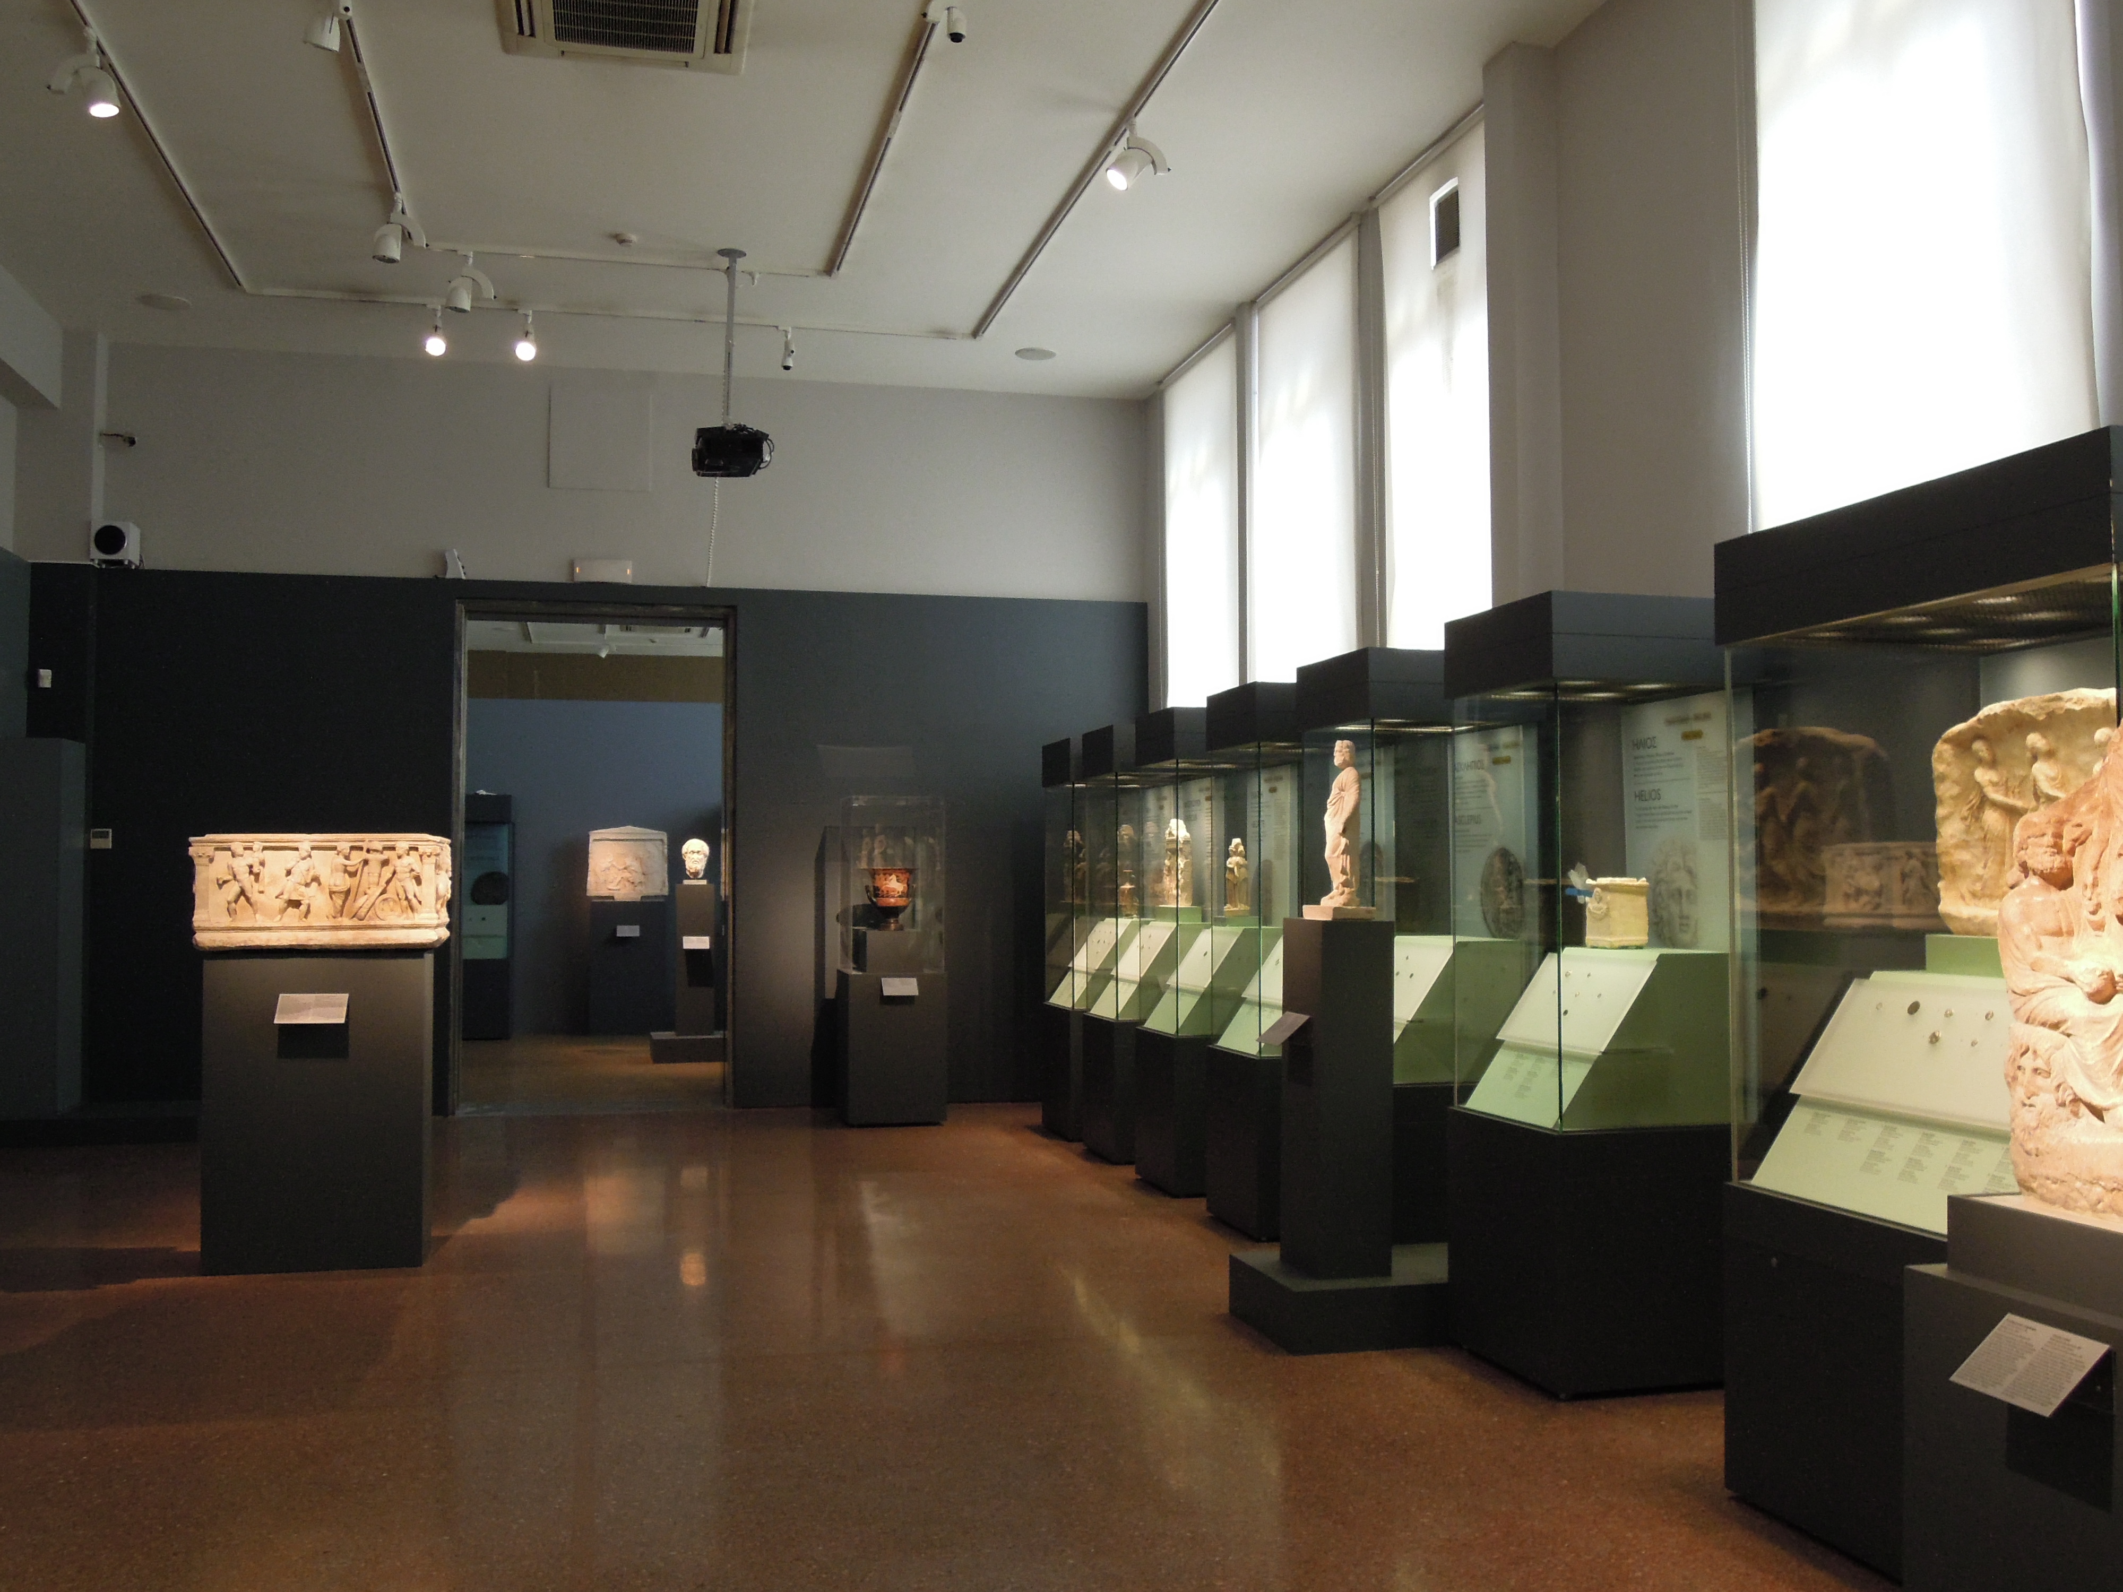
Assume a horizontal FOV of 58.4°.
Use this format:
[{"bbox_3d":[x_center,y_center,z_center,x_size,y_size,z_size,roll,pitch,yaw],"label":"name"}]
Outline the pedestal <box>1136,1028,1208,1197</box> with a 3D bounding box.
[{"bbox_3d":[0.834,1.585,9.774,0.710,0.770,0.710,1,-2,-14],"label":"pedestal"}]

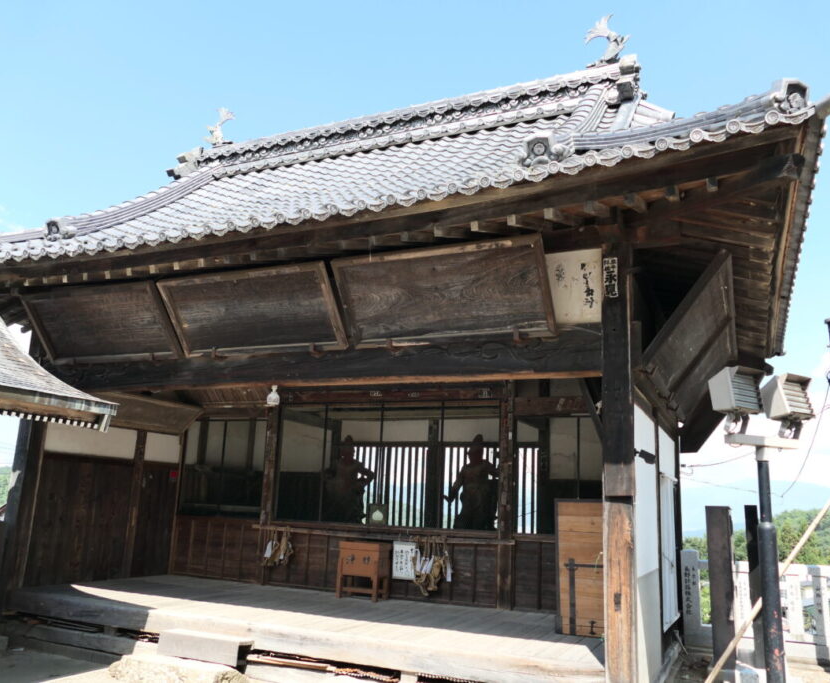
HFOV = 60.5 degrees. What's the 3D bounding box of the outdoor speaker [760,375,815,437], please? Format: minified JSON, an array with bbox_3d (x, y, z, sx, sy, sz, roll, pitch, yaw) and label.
[{"bbox_3d":[2.885,0.495,5.500,0.270,0.430,0.250,9,-26,-28],"label":"outdoor speaker"}]

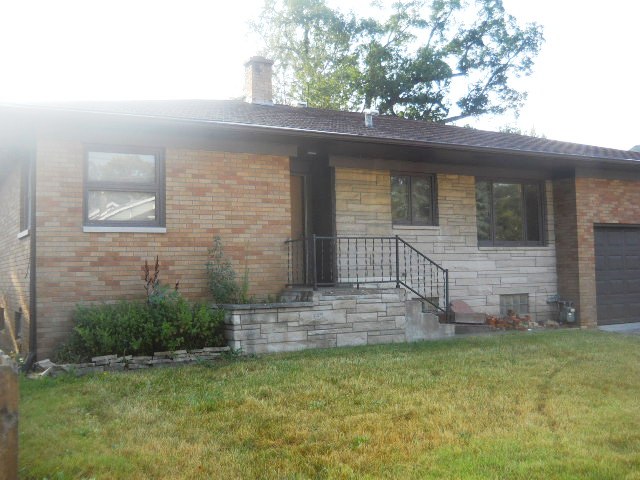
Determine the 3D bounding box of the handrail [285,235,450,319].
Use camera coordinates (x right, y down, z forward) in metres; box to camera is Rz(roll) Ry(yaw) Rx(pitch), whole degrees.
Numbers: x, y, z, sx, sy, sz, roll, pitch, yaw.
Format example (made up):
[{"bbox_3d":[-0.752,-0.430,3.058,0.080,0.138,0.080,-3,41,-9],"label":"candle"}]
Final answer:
[{"bbox_3d":[0.786,0.664,10.946,2.460,1.400,1.000,1,-4,-28],"label":"handrail"}]

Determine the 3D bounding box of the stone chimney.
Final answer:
[{"bbox_3d":[-1.390,-3.583,15.449,0.576,1.150,0.480,1,-4,-28],"label":"stone chimney"}]

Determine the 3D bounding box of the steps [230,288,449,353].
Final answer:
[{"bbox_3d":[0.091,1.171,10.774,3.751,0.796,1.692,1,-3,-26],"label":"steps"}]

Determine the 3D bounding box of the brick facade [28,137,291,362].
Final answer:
[{"bbox_3d":[-2.182,0.105,10.113,3.757,2.939,0.300,1,-4,-28],"label":"brick facade"}]

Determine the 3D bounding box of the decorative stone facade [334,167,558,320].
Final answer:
[{"bbox_3d":[2.586,0.202,13.233,5.289,2.941,0.300,1,-4,-28],"label":"decorative stone facade"}]

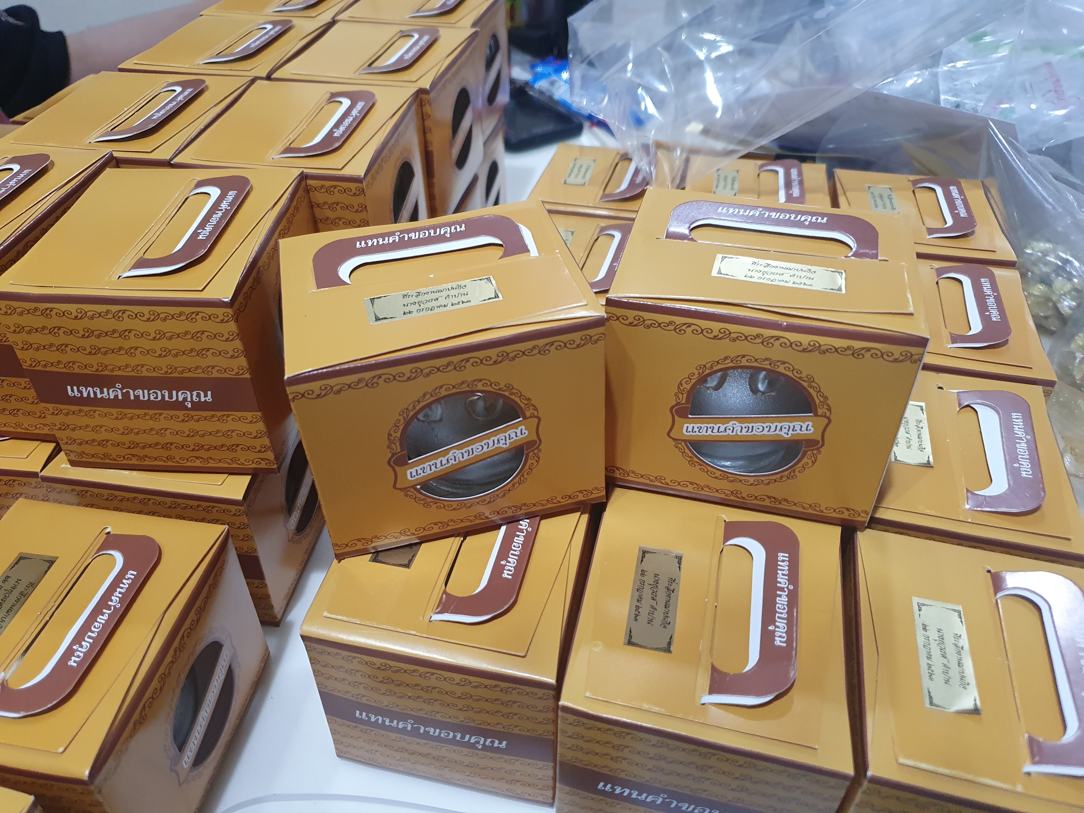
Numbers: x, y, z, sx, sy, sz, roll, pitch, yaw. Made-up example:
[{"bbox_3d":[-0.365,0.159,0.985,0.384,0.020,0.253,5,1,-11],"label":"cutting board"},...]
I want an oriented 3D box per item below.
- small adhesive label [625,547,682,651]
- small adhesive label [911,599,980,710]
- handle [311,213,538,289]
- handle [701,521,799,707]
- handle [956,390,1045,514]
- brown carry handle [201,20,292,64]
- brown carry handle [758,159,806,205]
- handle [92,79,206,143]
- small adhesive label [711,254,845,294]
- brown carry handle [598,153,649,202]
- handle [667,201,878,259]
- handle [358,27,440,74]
[{"bbox_3d":[0.043,0.072,0.307,0.018,0.002,0.047,9,42,8],"label":"small adhesive label"},{"bbox_3d":[0.157,0.095,0.316,0.019,0.002,0.051,9,39,12],"label":"small adhesive label"},{"bbox_3d":[-0.051,-0.068,0.348,0.093,0.004,0.032,-11,52,-10],"label":"handle"},{"bbox_3d":[0.085,0.080,0.326,0.032,0.004,0.092,1,39,16],"label":"handle"},{"bbox_3d":[0.207,0.018,0.368,0.030,0.005,0.084,-1,38,24],"label":"handle"},{"bbox_3d":[-0.187,-0.236,0.525,0.030,0.005,0.084,0,40,13],"label":"brown carry handle"},{"bbox_3d":[0.164,-0.151,0.558,0.030,0.005,0.084,-9,37,21],"label":"brown carry handle"},{"bbox_3d":[-0.208,-0.161,0.437,0.030,0.005,0.084,-3,41,12],"label":"handle"},{"bbox_3d":[0.097,-0.055,0.332,0.052,0.002,0.019,9,40,12],"label":"small adhesive label"},{"bbox_3d":[0.064,-0.169,0.585,0.030,0.005,0.084,-6,36,21],"label":"brown carry handle"},{"bbox_3d":[0.093,-0.072,0.329,0.084,0.005,0.030,9,47,12],"label":"handle"},{"bbox_3d":[-0.092,-0.237,0.542,0.032,0.004,0.091,2,41,12],"label":"handle"}]

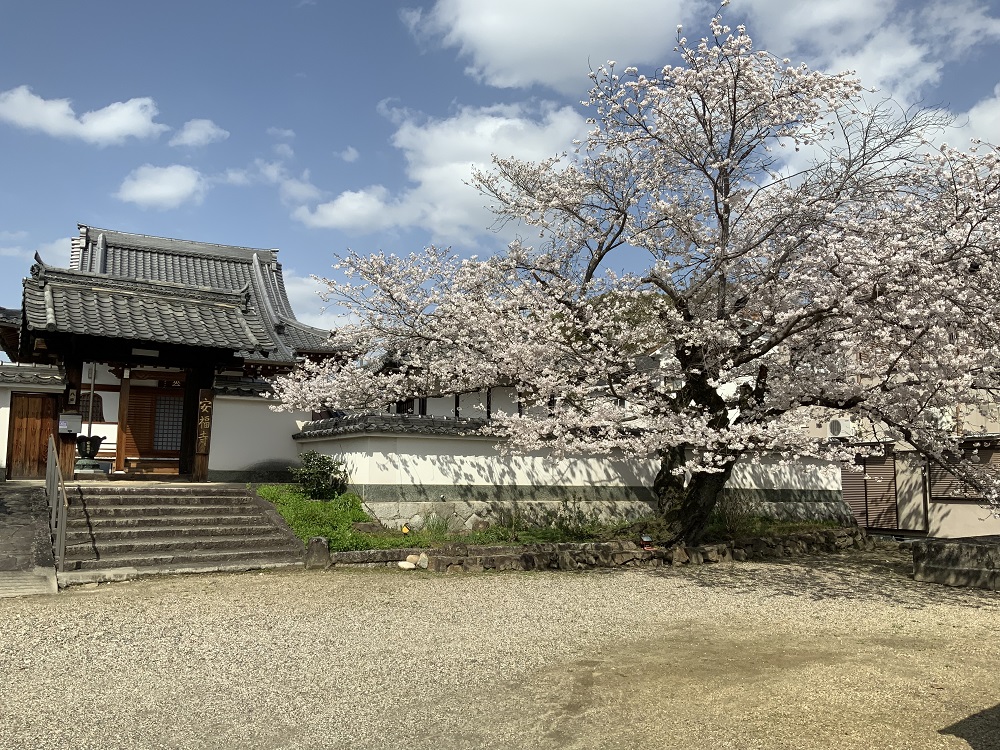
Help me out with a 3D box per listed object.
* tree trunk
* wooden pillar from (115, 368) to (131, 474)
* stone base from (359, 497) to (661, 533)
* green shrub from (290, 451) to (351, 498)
[{"bbox_3d":[3.626,2.277,15.700,1.350,1.850,1.050,2,-7,-10],"label":"tree trunk"},{"bbox_3d":[-8.967,1.077,19.900,0.220,2.466,0.220,4,-8,-28],"label":"wooden pillar"},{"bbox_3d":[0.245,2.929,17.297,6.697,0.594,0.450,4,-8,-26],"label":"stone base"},{"bbox_3d":[-3.385,1.876,15.800,1.000,0.900,0.920,4,-8,-28],"label":"green shrub"}]

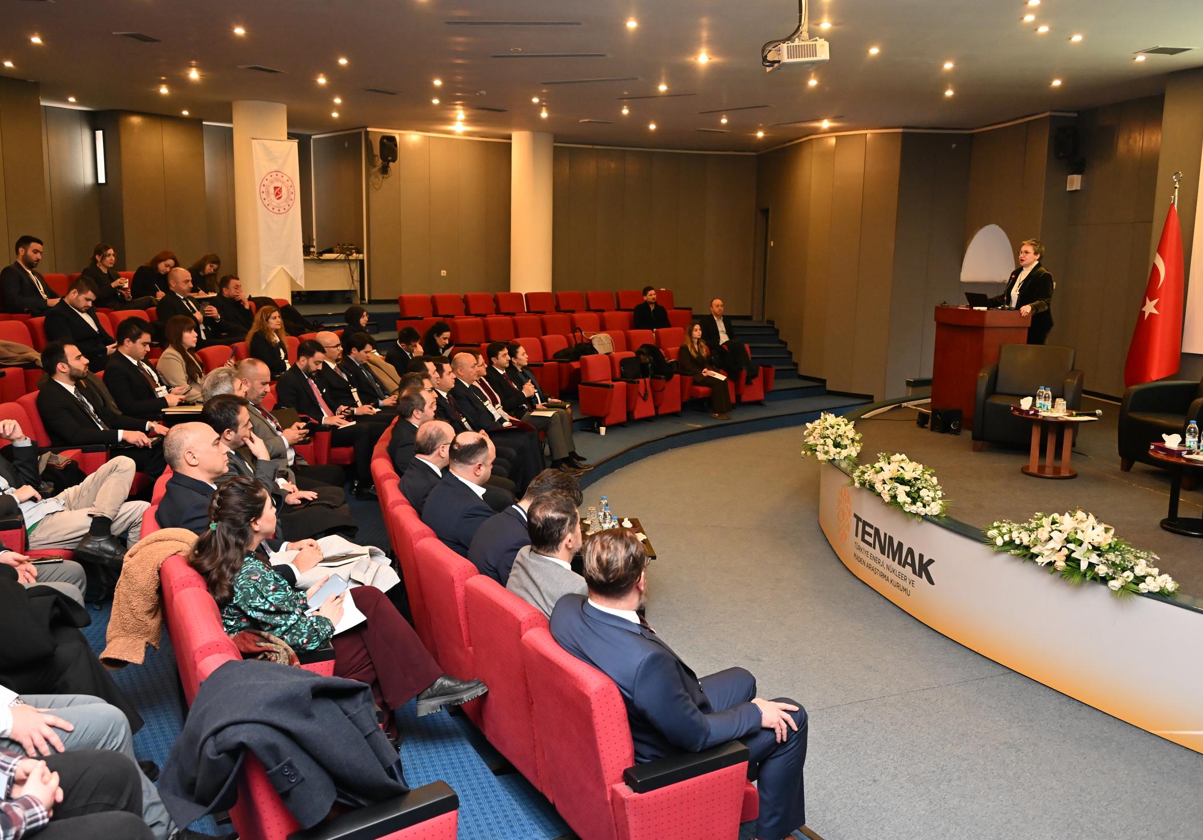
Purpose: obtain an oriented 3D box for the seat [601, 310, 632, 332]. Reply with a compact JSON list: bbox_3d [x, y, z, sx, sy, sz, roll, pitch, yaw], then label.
[{"bbox_3d":[0.411,-1.138,15.524,0.604,0.871,0.554,-7,12,-43],"label":"seat"}]

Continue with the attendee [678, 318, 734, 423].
[{"bbox_3d":[1.358,-0.644,13.600,0.780,1.230,0.520,7,11,34],"label":"attendee"}]

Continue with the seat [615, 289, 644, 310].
[{"bbox_3d":[0.619,-1.618,16.940,0.604,0.871,0.554,-6,11,-37],"label":"seat"}]

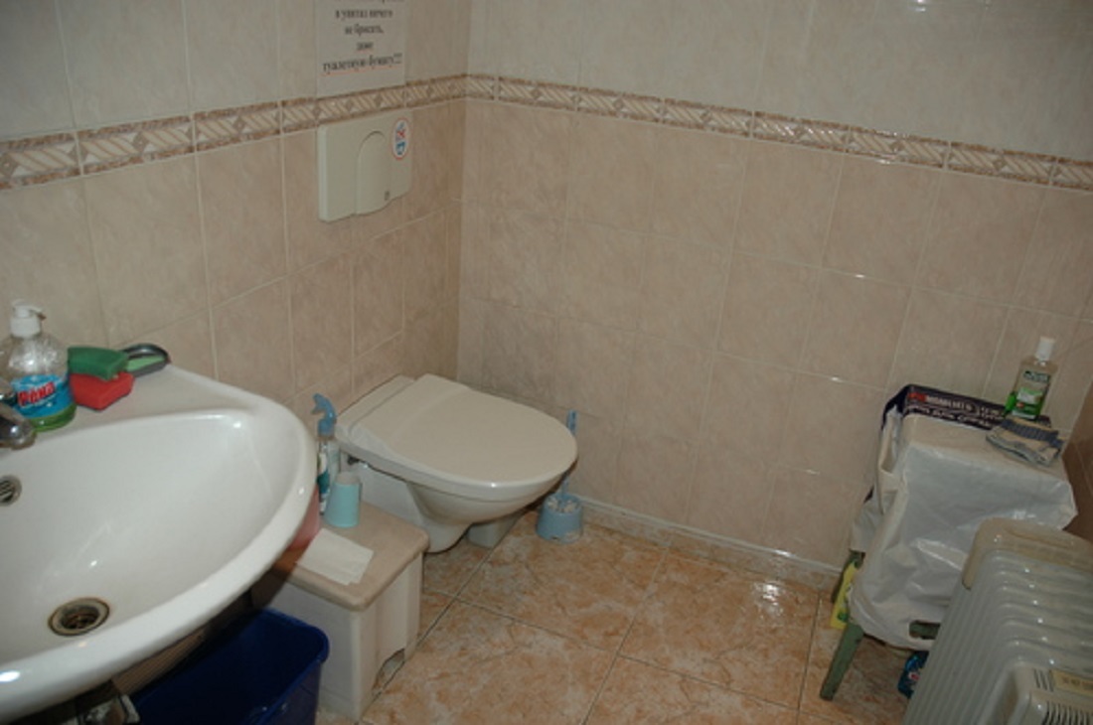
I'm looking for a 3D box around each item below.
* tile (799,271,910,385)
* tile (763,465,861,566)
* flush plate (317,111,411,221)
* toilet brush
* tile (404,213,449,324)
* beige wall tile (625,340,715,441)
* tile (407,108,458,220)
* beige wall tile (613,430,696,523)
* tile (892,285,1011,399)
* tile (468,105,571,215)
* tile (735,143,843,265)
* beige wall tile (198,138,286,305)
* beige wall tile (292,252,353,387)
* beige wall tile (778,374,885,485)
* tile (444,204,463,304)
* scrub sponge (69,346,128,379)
[{"bbox_3d":[0.672,-0.070,1.786,0.200,0.252,0.010,14,26,19],"label":"tile"},{"bbox_3d":[0.646,0.385,2.026,0.200,0.250,0.010,14,26,19],"label":"tile"},{"bbox_3d":[-0.356,-0.403,1.646,0.024,0.175,0.300,14,26,19],"label":"flush plate"},{"bbox_3d":[0.053,0.289,2.175,0.125,0.375,0.125,14,26,19],"label":"toilet brush"},{"bbox_3d":[-0.288,-0.225,1.956,0.010,0.252,0.200,14,26,19],"label":"tile"},{"bbox_3d":[0.302,0.066,2.048,0.200,0.250,0.010,14,26,19],"label":"beige wall tile"},{"bbox_3d":[-0.277,-0.460,1.878,0.010,0.250,0.200,14,26,19],"label":"tile"},{"bbox_3d":[0.285,0.294,2.168,0.200,0.247,0.010,14,26,19],"label":"beige wall tile"},{"bbox_3d":[0.842,-0.026,1.722,0.200,0.252,0.010,14,26,19],"label":"tile"},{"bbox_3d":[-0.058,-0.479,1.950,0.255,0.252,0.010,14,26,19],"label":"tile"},{"bbox_3d":[0.517,-0.341,1.758,0.200,0.250,0.009,14,26,18],"label":"tile"},{"bbox_3d":[-0.492,-0.235,1.341,0.010,0.252,0.200,14,26,19],"label":"beige wall tile"},{"bbox_3d":[-0.443,-0.082,1.617,0.009,0.250,0.200,14,26,18],"label":"beige wall tile"},{"bbox_3d":[0.673,0.153,1.935,0.200,0.250,0.010,14,26,19],"label":"beige wall tile"},{"bbox_3d":[-0.243,-0.282,2.107,0.010,0.250,0.080,14,26,19],"label":"tile"},{"bbox_3d":[-0.582,0.004,1.049,0.075,0.023,0.047,8,25,7],"label":"scrub sponge"}]

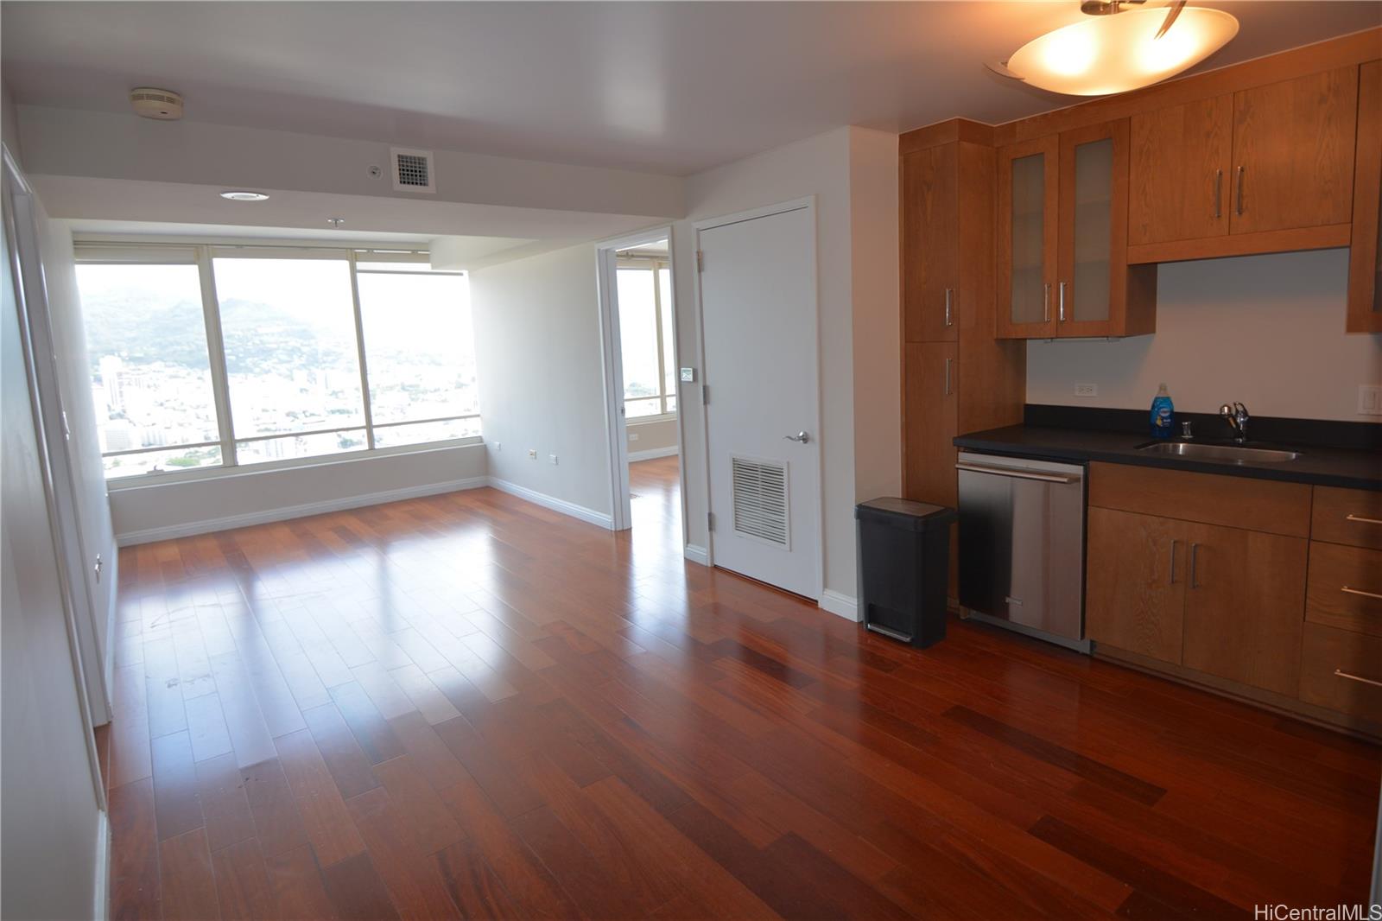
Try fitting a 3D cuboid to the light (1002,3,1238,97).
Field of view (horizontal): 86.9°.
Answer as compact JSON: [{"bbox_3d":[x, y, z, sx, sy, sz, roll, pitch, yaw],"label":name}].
[{"bbox_3d":[1.197,-1.194,2.058,0.560,0.260,0.560,-10,12,-36],"label":"light"}]

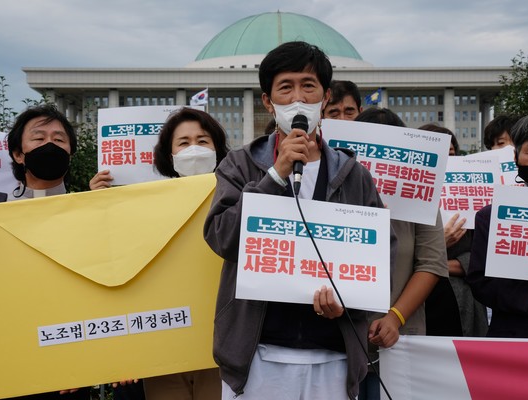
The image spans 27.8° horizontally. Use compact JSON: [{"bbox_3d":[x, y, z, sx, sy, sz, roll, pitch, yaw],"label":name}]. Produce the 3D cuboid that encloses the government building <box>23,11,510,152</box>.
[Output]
[{"bbox_3d":[4.400,-22.000,305.000,127.000,64.000,86.000,0,-2,0],"label":"government building"}]

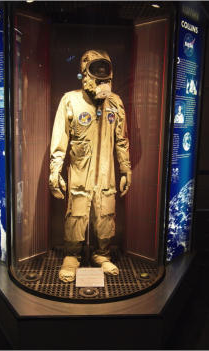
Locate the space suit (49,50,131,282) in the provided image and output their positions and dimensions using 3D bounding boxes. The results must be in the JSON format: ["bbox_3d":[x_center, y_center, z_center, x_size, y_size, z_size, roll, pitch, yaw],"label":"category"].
[{"bbox_3d":[-0.105,-0.076,2.722,0.650,1.760,0.420,-1,9,-18],"label":"space suit"}]

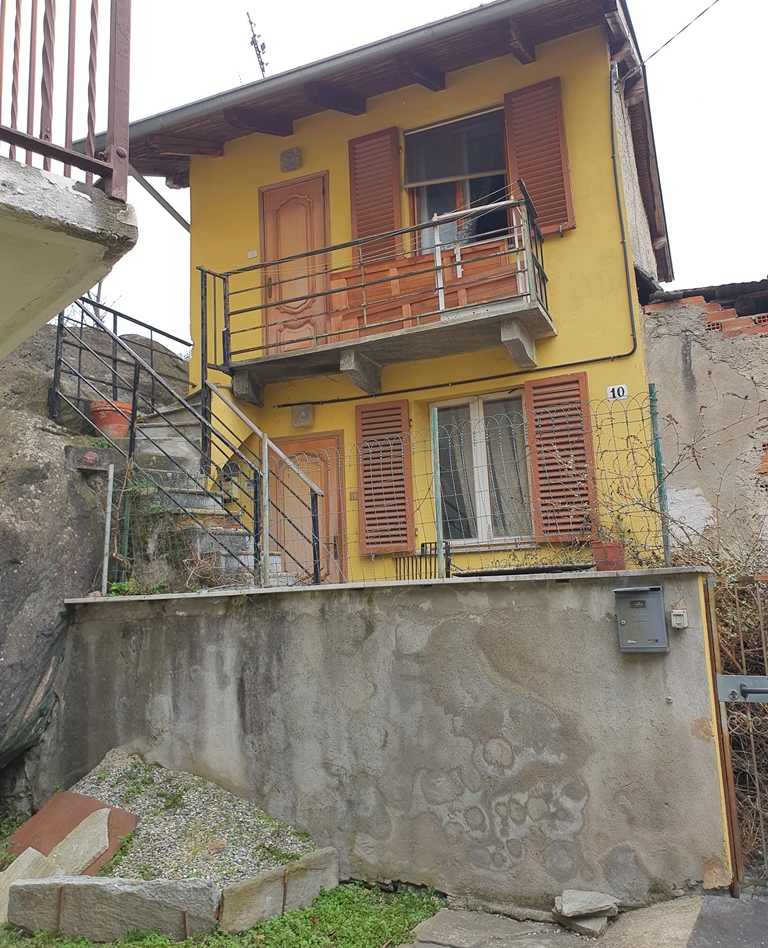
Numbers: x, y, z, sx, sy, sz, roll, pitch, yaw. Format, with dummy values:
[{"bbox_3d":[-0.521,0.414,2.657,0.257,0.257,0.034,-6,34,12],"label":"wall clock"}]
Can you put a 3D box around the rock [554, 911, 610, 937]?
[{"bbox_3d":[1.006,2.259,3.931,0.200,0.075,0.280,5,-13,-33],"label":"rock"}]

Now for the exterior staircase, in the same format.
[{"bbox_3d":[-1.540,-0.105,6.753,1.900,3.000,1.950,-7,-12,21],"label":"exterior staircase"}]

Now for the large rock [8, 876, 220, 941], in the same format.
[{"bbox_3d":[-1.401,2.253,4.033,1.150,0.290,0.130,-4,-11,10],"label":"large rock"}]

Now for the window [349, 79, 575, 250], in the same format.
[{"bbox_3d":[0.689,-2.886,7.553,2.218,1.548,0.160,-7,-12,21],"label":"window"}]

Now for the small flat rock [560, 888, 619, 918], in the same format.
[{"bbox_3d":[1.044,2.188,3.916,0.290,0.070,0.260,-4,-11,10],"label":"small flat rock"}]

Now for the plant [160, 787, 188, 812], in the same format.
[{"bbox_3d":[-1.242,1.909,4.558,0.160,0.100,0.160,-4,-11,10],"label":"plant"}]

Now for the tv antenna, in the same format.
[{"bbox_3d":[-1.700,-5.759,10.336,0.300,0.350,1.050,-3,-11,1],"label":"tv antenna"}]

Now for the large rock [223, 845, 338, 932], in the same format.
[{"bbox_3d":[-0.578,2.249,4.195,0.110,0.250,0.800,-13,-15,43],"label":"large rock"}]

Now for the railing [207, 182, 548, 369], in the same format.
[{"bbox_3d":[-0.115,-1.608,7.220,3.203,0.985,0.737,-7,-12,21],"label":"railing"}]

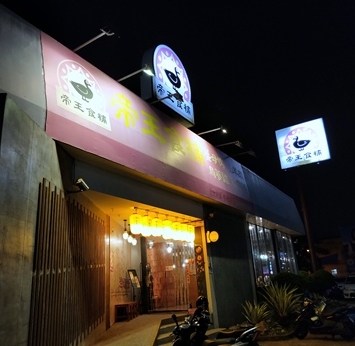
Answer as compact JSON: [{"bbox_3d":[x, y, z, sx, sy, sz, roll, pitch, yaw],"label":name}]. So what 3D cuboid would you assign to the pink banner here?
[{"bbox_3d":[0.265,-0.526,10.378,0.100,2.405,10.223,-23,-26,27],"label":"pink banner"}]

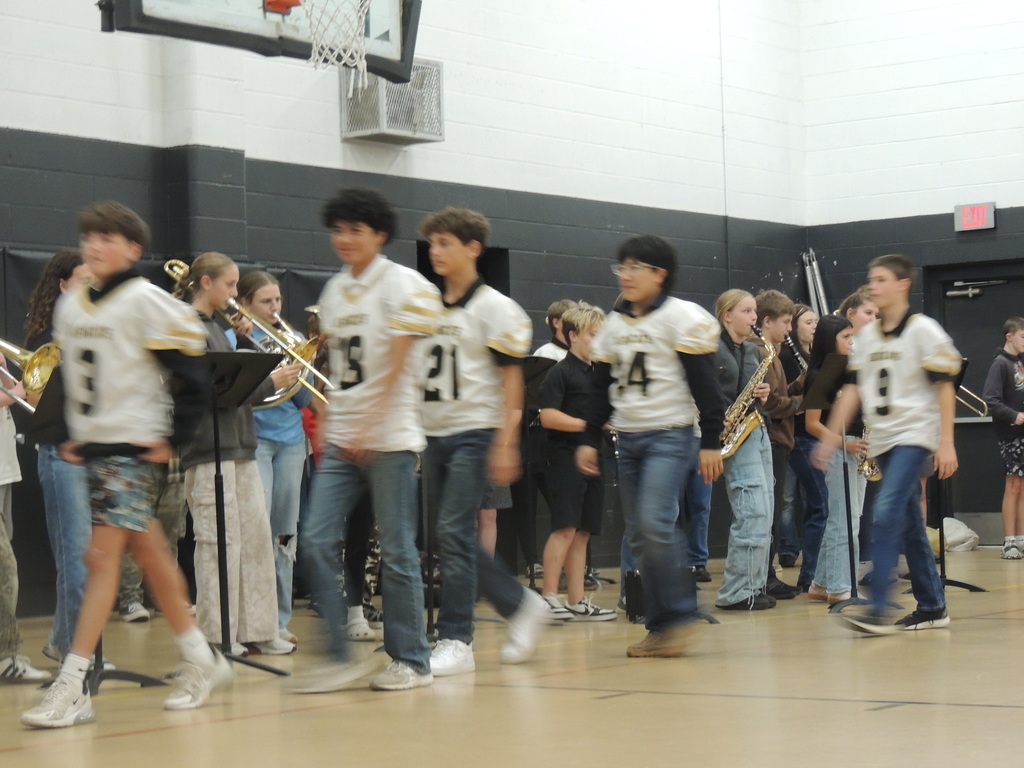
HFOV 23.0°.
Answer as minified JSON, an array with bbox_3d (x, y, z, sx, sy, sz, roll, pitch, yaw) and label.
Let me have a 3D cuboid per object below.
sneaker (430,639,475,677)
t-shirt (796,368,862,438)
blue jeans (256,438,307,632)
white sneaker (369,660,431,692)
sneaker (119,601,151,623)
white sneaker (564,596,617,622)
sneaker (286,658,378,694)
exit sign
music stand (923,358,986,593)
[{"bbox_3d":[-0.251,0.993,9.154,0.105,0.125,0.285,-3,-2,36],"label":"sneaker"},{"bbox_3d":[1.683,0.071,13.204,0.250,0.460,0.380,-3,-2,37],"label":"t-shirt"},{"bbox_3d":[-1.031,0.613,10.697,0.280,0.900,0.360,-3,-2,37],"label":"blue jeans"},{"bbox_3d":[-0.372,0.964,8.442,0.105,0.110,0.285,-3,-2,37],"label":"white sneaker"},{"bbox_3d":[-2.008,1.202,13.365,0.095,0.110,0.250,-1,-2,-27],"label":"sneaker"},{"bbox_3d":[0.374,1.083,12.078,0.255,0.110,0.100,-2,-2,13],"label":"white sneaker"},{"bbox_3d":[-0.615,0.973,8.585,0.105,0.115,0.285,-3,8,36],"label":"sneaker"},{"bbox_3d":[3.586,-1.289,19.462,0.315,0.195,0.045,-3,-2,36],"label":"exit sign"},{"bbox_3d":[2.283,0.487,13.442,0.460,1.270,0.500,-3,-2,36],"label":"music stand"}]

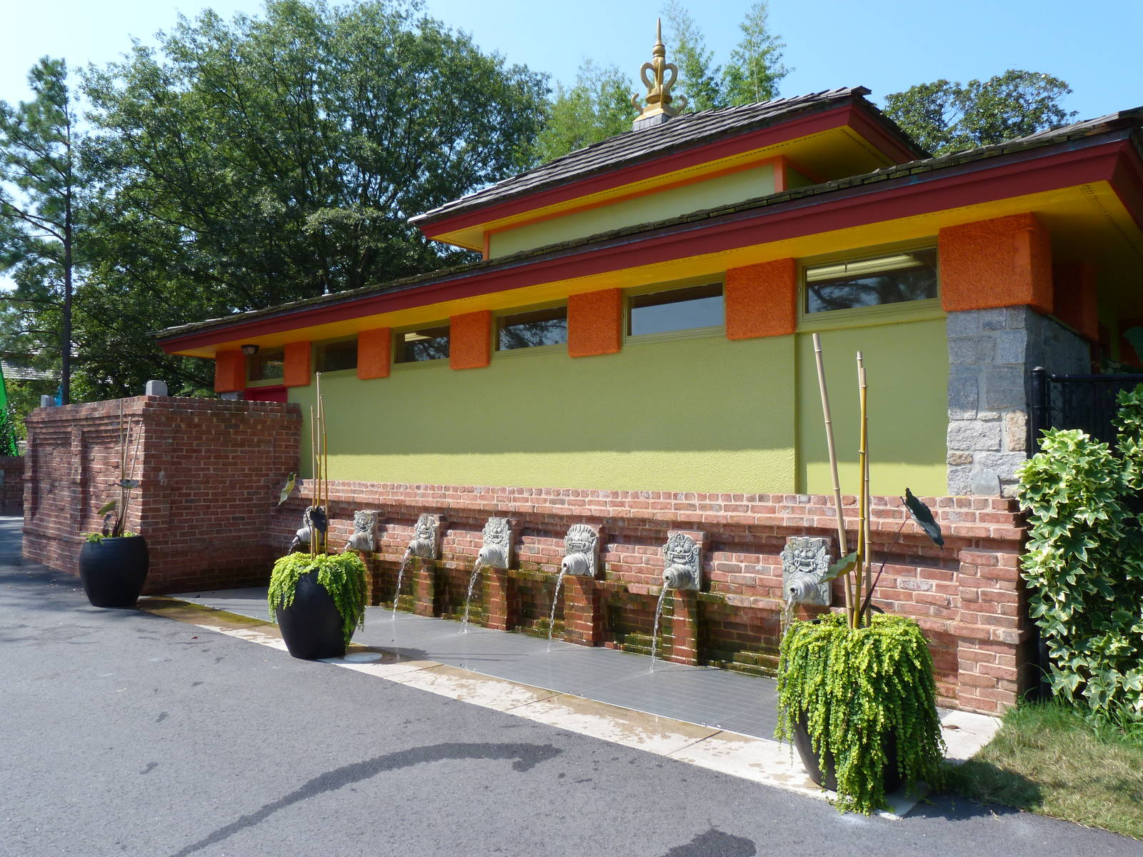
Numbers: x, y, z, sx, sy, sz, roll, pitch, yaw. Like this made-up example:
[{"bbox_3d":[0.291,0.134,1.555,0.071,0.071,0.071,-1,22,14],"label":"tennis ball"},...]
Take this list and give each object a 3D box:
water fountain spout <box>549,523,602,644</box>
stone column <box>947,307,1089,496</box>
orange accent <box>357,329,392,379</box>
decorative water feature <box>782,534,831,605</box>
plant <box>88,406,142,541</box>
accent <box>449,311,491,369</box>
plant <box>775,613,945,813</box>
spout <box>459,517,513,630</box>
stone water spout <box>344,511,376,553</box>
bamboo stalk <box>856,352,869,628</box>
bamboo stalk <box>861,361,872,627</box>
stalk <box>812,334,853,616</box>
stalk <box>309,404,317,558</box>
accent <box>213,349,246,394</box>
[{"bbox_3d":[-0.015,1.200,6.295,0.300,0.907,0.390,-2,-4,40],"label":"water fountain spout"},{"bbox_3d":[2.965,-0.119,5.521,0.449,1.120,1.450,-2,-4,40],"label":"stone column"},{"bbox_3d":[-2.130,-0.798,8.997,0.550,0.530,0.080,-2,-4,40],"label":"orange accent"},{"bbox_3d":[1.419,0.886,5.111,0.335,0.407,0.260,-2,-3,40],"label":"decorative water feature"},{"bbox_3d":[-4.462,0.415,8.080,0.400,1.340,0.380,-2,-4,40],"label":"plant"},{"bbox_3d":[-0.939,-0.831,7.853,0.529,0.503,0.090,-2,-3,40],"label":"accent"},{"bbox_3d":[1.283,1.200,3.665,0.740,0.700,0.720,-1,-2,19],"label":"plant"},{"bbox_3d":[-0.729,1.201,6.808,0.300,0.900,0.400,-2,-3,40],"label":"spout"},{"bbox_3d":[-2.097,1.008,8.045,0.305,0.400,0.270,-2,-3,40],"label":"stone water spout"},{"bbox_3d":[1.282,0.272,3.645,0.030,1.220,0.030,-1,-2,40],"label":"bamboo stalk"},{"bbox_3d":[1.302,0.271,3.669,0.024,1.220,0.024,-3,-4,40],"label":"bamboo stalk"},{"bbox_3d":[1.146,0.229,3.600,0.035,1.285,0.035,-7,3,0],"label":"stalk"},{"bbox_3d":[-1.876,0.382,6.020,0.020,1.113,0.020,-4,-3,40],"label":"stalk"},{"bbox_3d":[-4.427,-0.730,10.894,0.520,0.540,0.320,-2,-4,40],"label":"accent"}]

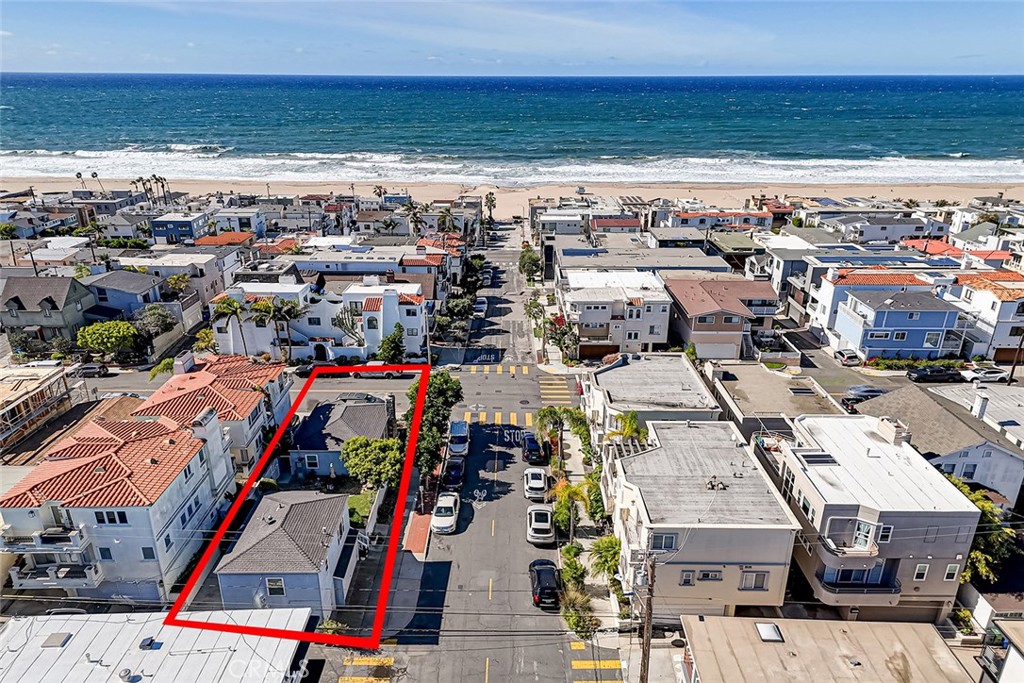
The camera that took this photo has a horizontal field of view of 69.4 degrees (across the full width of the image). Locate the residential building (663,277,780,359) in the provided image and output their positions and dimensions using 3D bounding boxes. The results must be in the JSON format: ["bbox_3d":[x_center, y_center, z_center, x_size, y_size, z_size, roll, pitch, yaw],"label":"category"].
[{"bbox_3d":[27.738,-3.563,94.507,13.899,6.546,17.121,0,20,0],"label":"residential building"}]

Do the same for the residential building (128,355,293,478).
[{"bbox_3d":[-23.834,6.072,60.946,9.266,8.158,11.985,0,20,0],"label":"residential building"}]

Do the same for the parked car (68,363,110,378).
[{"bbox_3d":[-48.806,3.147,85.375,4.300,1.550,1.800,0,17,0],"label":"parked car"}]

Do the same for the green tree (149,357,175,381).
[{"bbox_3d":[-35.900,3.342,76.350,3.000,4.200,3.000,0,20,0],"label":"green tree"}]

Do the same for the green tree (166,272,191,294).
[{"bbox_3d":[-58.800,-9.690,130.160,3.700,3.900,3.700,0,20,0],"label":"green tree"}]

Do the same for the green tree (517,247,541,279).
[{"bbox_3d":[3.750,-15.665,147.993,4.700,6.000,4.700,0,20,0],"label":"green tree"}]

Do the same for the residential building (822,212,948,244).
[{"bbox_3d":[99.268,-30.515,198.591,24.171,6.748,16.114,0,20,0],"label":"residential building"}]

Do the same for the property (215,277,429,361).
[{"bbox_3d":[-24.500,-3.232,97.693,25.800,8.000,12.300,0,20,0],"label":"property"}]

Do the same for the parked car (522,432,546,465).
[{"bbox_3d":[1.953,9.329,66.520,1.880,1.530,4.800,0,17,0],"label":"parked car"}]

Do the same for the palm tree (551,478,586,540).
[{"bbox_3d":[4.029,11.405,49.770,2.719,4.734,2.719,0,20,0],"label":"palm tree"}]

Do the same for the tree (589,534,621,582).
[{"bbox_3d":[6.050,14.523,48.711,2.000,2.300,2.000,0,20,0],"label":"tree"}]

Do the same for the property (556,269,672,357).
[{"bbox_3d":[12.907,-3.841,97.581,13.000,7.700,15.600,0,20,0],"label":"property"}]

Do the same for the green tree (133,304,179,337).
[{"bbox_3d":[-48.000,-2.389,99.601,5.400,3.900,4.600,0,20,0],"label":"green tree"}]

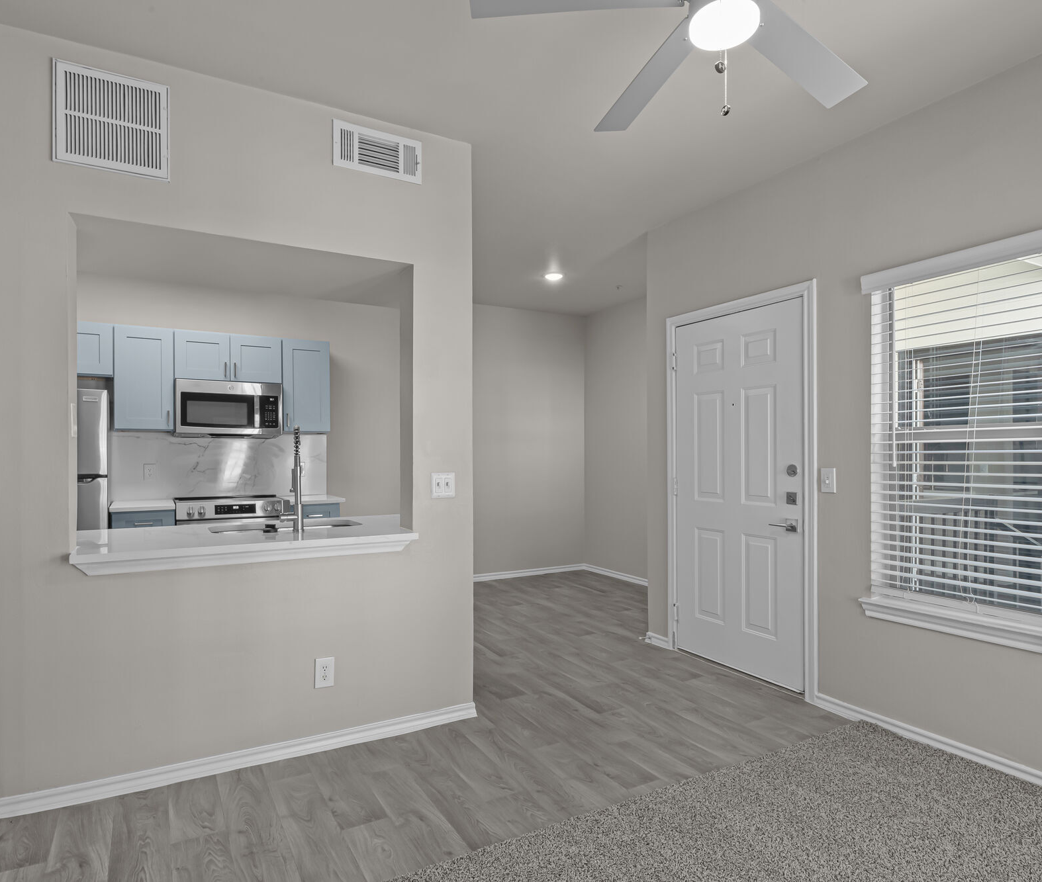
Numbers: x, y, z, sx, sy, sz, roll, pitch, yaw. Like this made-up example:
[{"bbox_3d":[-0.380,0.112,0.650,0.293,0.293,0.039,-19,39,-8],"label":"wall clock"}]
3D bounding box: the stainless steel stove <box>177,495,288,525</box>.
[{"bbox_3d":[-2.298,0.899,4.410,0.760,0.920,0.670,0,-1,-26],"label":"stainless steel stove"}]

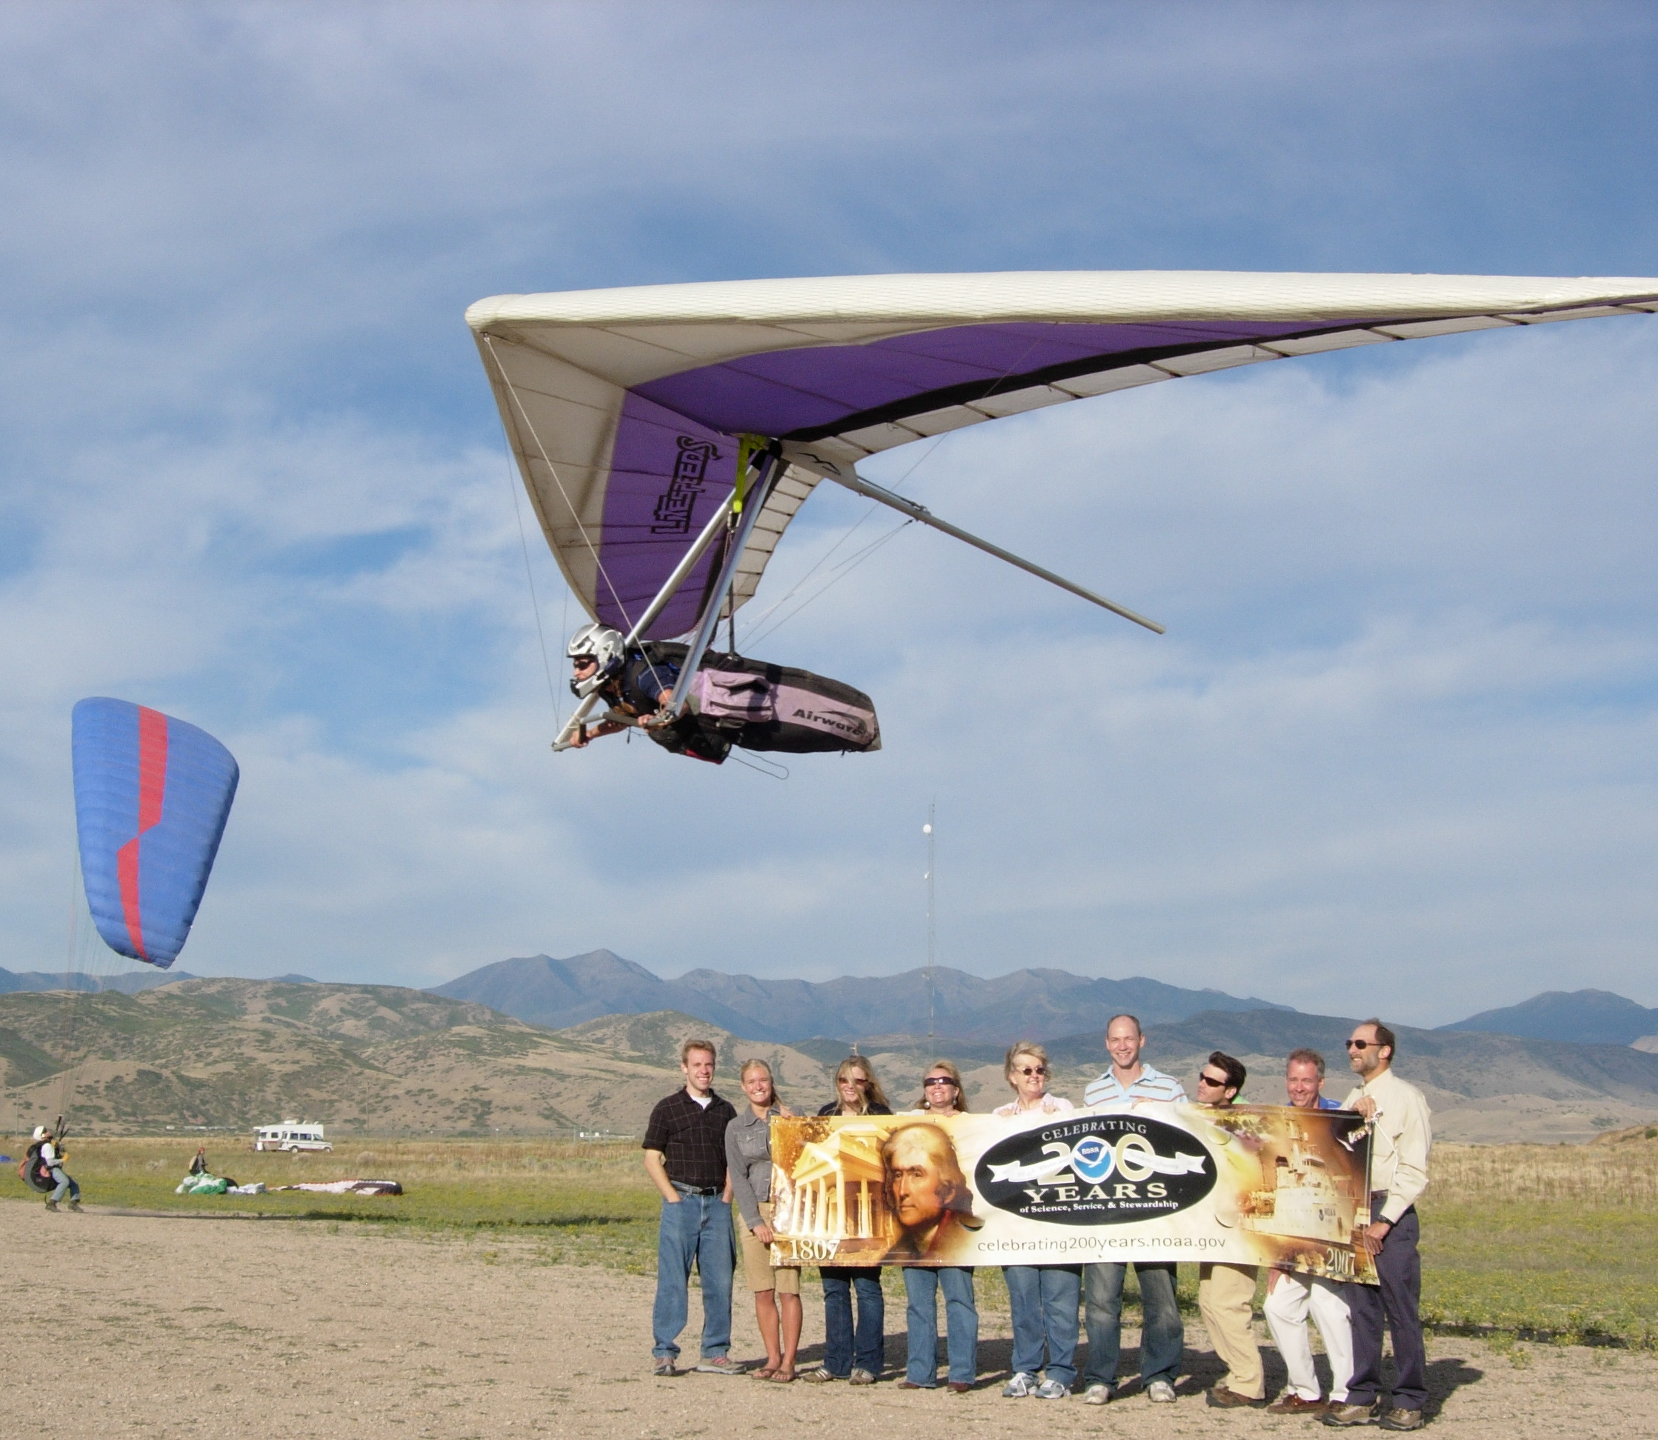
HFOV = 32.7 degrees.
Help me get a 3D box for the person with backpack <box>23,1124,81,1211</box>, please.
[{"bbox_3d":[-14.009,8.086,51.000,1.020,1.570,0.650,1,-8,-8],"label":"person with backpack"}]

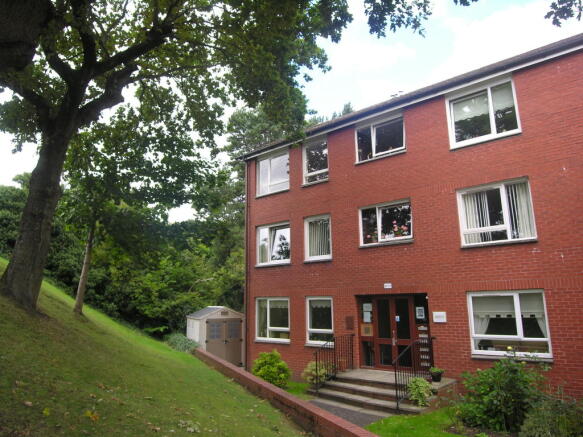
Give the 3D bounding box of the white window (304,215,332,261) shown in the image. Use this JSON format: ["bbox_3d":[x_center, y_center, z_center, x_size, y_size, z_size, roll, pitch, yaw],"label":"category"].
[{"bbox_3d":[0.864,0.643,13.243,1.073,1.436,0.150,-11,-16,39],"label":"white window"}]

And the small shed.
[{"bbox_3d":[-2.935,4.530,15.560,1.800,2.180,2.000,6,-14,-28],"label":"small shed"}]

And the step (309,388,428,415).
[{"bbox_3d":[1.597,4.136,9.136,2.950,0.135,0.420,-11,-16,39],"label":"step"}]

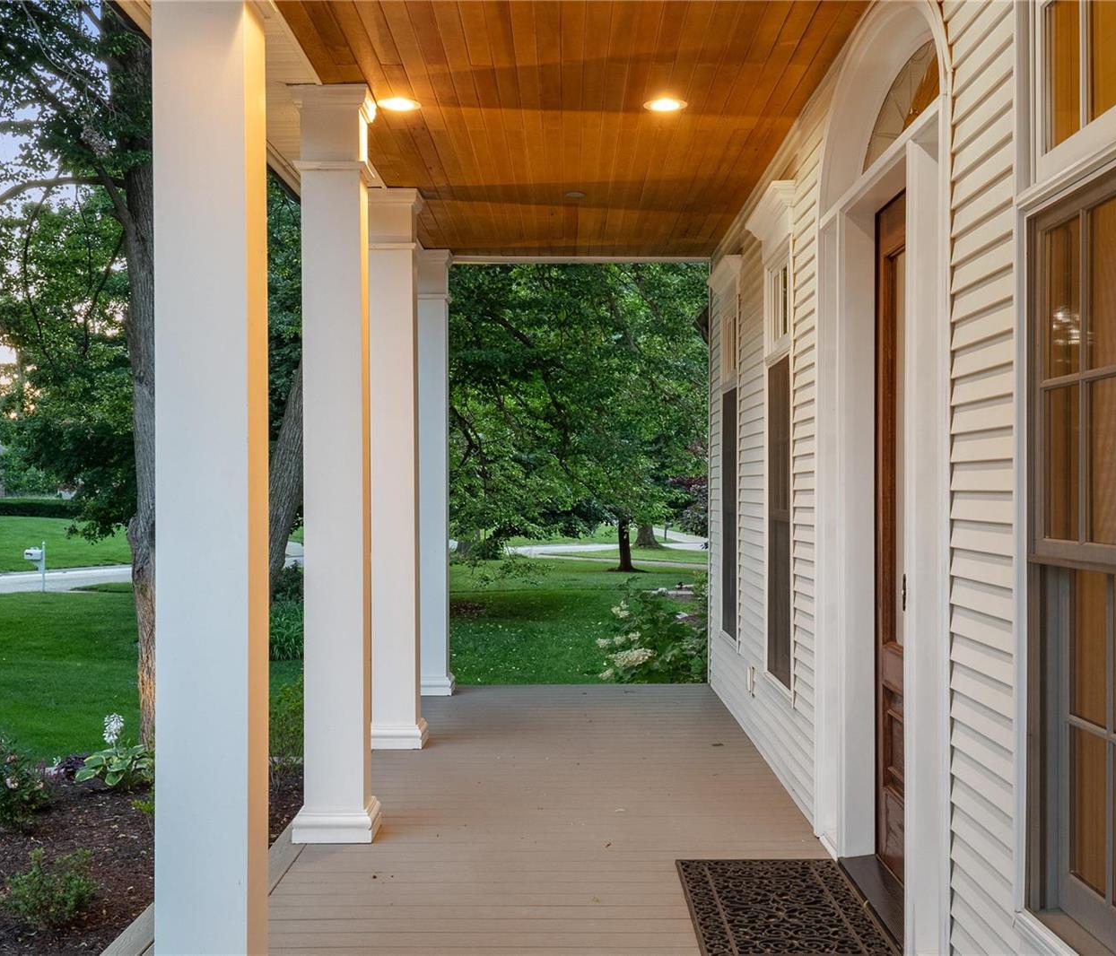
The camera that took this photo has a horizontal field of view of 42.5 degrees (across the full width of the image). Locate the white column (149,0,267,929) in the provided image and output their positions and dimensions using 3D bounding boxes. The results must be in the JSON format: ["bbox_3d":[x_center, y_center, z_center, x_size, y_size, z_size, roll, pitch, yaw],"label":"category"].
[{"bbox_3d":[-0.923,-0.066,3.895,0.322,3.067,0.322,0,0,0],"label":"white column"}]

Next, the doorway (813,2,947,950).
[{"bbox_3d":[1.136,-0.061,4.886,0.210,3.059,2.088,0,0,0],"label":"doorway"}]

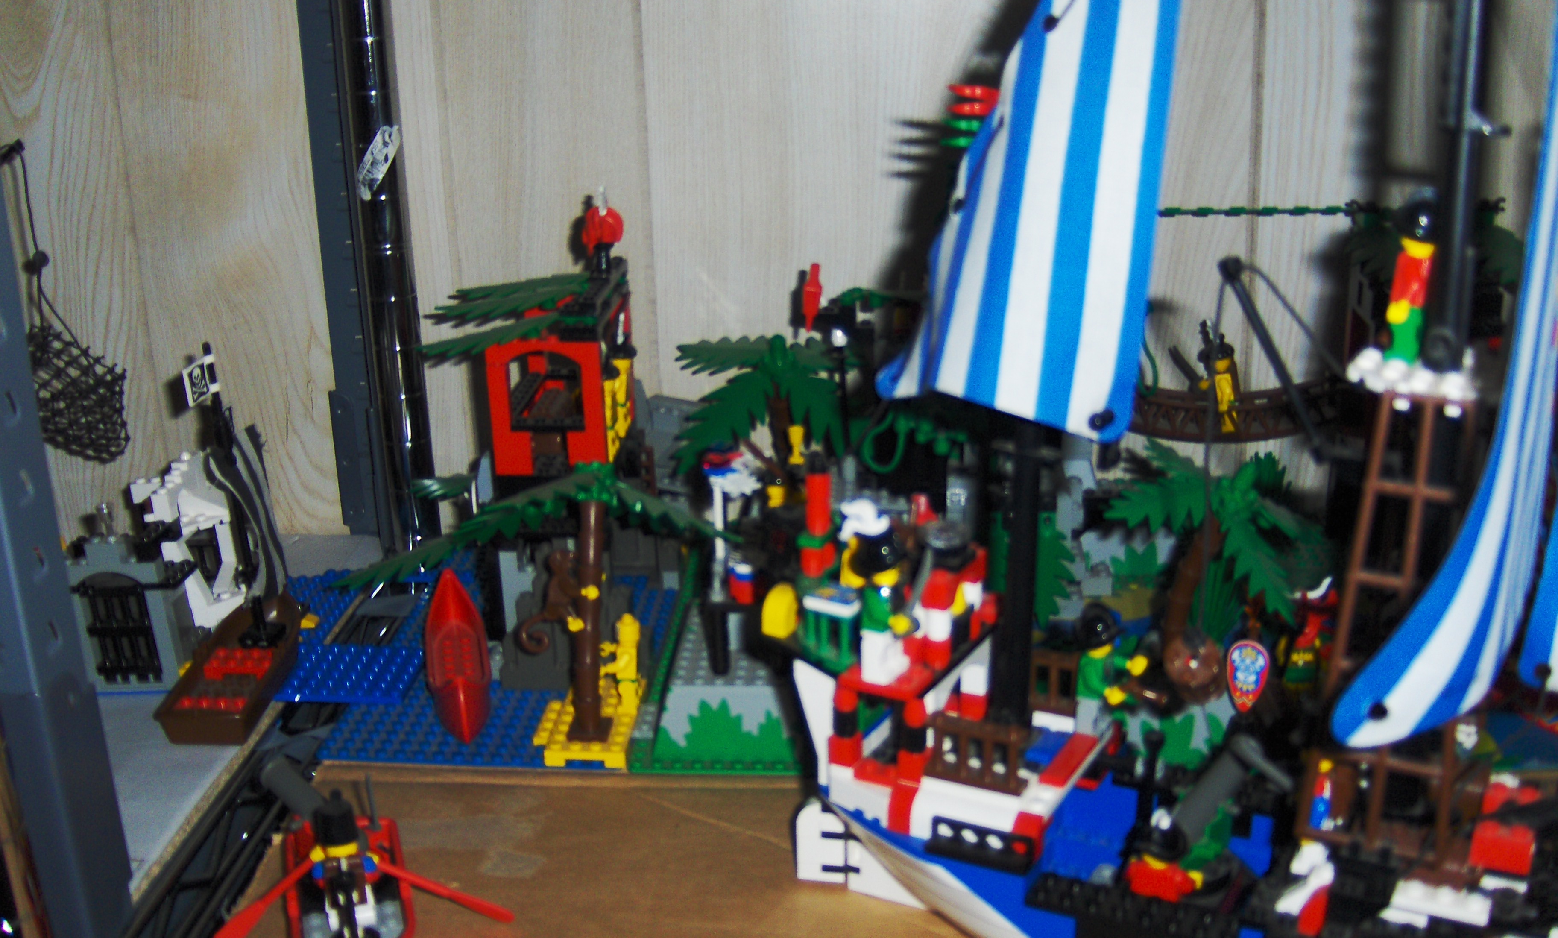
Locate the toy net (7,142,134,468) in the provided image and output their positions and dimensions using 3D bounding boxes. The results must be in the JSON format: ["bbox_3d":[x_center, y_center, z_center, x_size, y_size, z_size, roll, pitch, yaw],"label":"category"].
[{"bbox_3d":[-0.346,-0.080,0.750,0.062,0.157,0.045,-1,19,0],"label":"toy net"}]

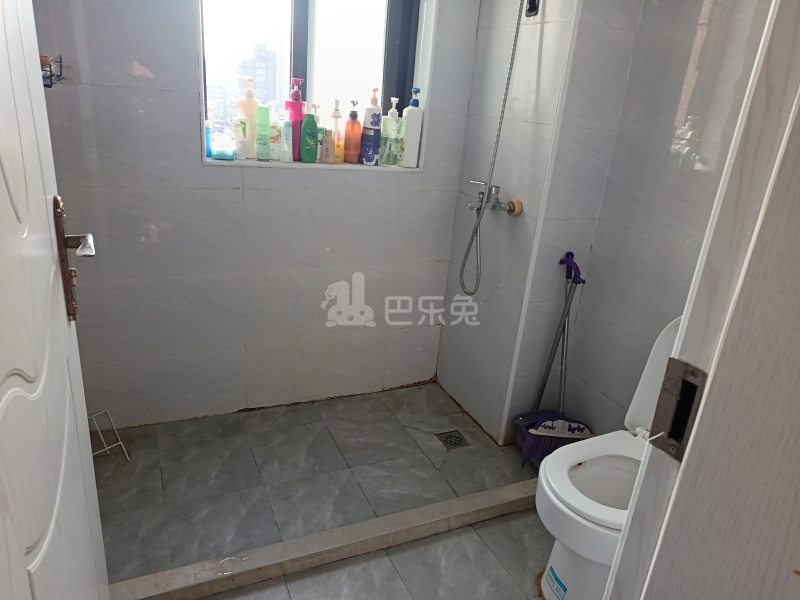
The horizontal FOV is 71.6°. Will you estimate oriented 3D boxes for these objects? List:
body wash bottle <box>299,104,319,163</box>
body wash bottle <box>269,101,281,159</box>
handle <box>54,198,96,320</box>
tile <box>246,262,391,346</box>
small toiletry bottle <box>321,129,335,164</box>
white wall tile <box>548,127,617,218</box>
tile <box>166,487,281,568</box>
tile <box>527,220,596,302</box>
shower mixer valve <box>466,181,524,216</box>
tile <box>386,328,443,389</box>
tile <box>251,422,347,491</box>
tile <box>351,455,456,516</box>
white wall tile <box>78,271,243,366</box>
[{"bbox_3d":[-0.327,-0.600,2.018,0.064,0.192,0.042,-2,22,-19],"label":"body wash bottle"},{"bbox_3d":[-0.449,-0.605,1.991,0.053,0.200,0.045,-2,22,-19],"label":"body wash bottle"},{"bbox_3d":[-0.521,-0.054,0.906,0.062,0.215,0.110,-3,22,-21],"label":"handle"},{"bbox_3d":[-0.309,0.012,2.209,0.602,0.300,0.010,-5,22,-25],"label":"tile"},{"bbox_3d":[-0.271,-0.573,2.079,0.046,0.121,0.036,-2,21,-17],"label":"small toiletry bottle"},{"bbox_3d":[0.599,-0.421,1.866,0.243,0.300,0.010,-5,22,-24],"label":"white wall tile"},{"bbox_3d":[-0.518,0.669,1.626,0.296,0.010,0.275,-5,22,-25],"label":"tile"},{"bbox_3d":[0.577,-0.141,1.967,0.238,0.300,0.010,-5,22,-25],"label":"tile"},{"bbox_3d":[0.307,-0.362,1.963,0.165,0.120,0.205,-5,22,-24],"label":"shower mixer valve"},{"bbox_3d":[0.054,0.253,2.479,0.260,0.280,0.010,-5,22,-25],"label":"tile"},{"bbox_3d":[-0.377,0.549,2.015,0.300,0.010,0.300,-4,22,-24],"label":"tile"},{"bbox_3d":[0.016,0.630,1.889,0.300,0.010,0.295,-4,22,-24],"label":"tile"},{"bbox_3d":[-0.856,0.060,1.969,0.600,0.302,0.010,-5,23,-25],"label":"white wall tile"}]

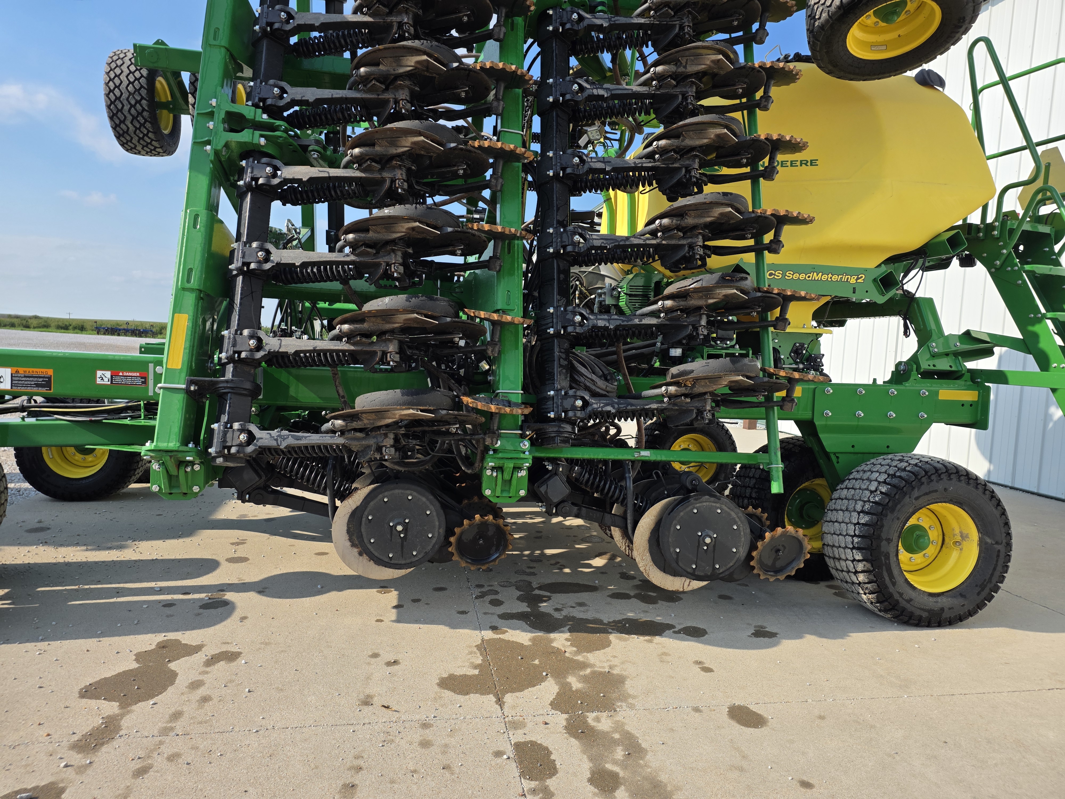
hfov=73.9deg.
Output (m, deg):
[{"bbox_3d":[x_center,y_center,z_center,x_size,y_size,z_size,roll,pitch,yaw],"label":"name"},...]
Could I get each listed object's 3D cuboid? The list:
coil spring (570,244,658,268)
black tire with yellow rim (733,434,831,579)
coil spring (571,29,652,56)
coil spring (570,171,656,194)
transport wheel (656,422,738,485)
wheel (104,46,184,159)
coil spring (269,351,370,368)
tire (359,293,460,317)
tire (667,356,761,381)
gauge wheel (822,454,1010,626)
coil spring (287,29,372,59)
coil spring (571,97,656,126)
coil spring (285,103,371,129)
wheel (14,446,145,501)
[{"bbox_3d":[0.378,-0.683,3.338,0.414,0.092,0.092,-2,-13,11],"label":"coil spring"},{"bbox_3d":[1.621,0.645,4.240,0.840,0.835,0.435,2,5,-8],"label":"black tire with yellow rim"},{"bbox_3d":[0.381,-1.804,3.591,0.410,0.094,0.094,-3,-12,10],"label":"coil spring"},{"bbox_3d":[0.376,-1.059,3.430,0.410,0.094,0.094,-3,-12,10],"label":"coil spring"},{"bbox_3d":[1.297,0.489,6.049,0.855,0.855,0.400,2,5,-7],"label":"transport wheel"},{"bbox_3d":[-3.274,-2.492,5.983,0.360,0.840,0.840,2,5,-8],"label":"wheel"},{"bbox_3d":[-0.943,-0.183,3.004,0.414,0.092,0.092,-2,-13,11],"label":"coil spring"},{"bbox_3d":[-0.515,-0.350,2.969,0.405,0.090,0.405,3,-7,-9],"label":"tire"},{"bbox_3d":[0.799,-0.096,3.142,0.400,0.105,0.400,2,-9,-10],"label":"tire"},{"bbox_3d":[1.992,0.723,3.693,0.855,0.855,0.400,2,5,-7],"label":"gauge wheel"},{"bbox_3d":[-0.936,-1.674,3.333,0.410,0.094,0.094,-3,-12,10],"label":"coil spring"},{"bbox_3d":[0.383,-1.427,3.501,0.414,0.092,0.092,-2,-13,11],"label":"coil spring"},{"bbox_3d":[-0.935,-1.299,3.248,0.414,0.092,0.092,-2,-13,11],"label":"coil spring"},{"bbox_3d":[-3.711,0.363,5.897,0.930,0.930,0.430,3,4,-9],"label":"wheel"}]

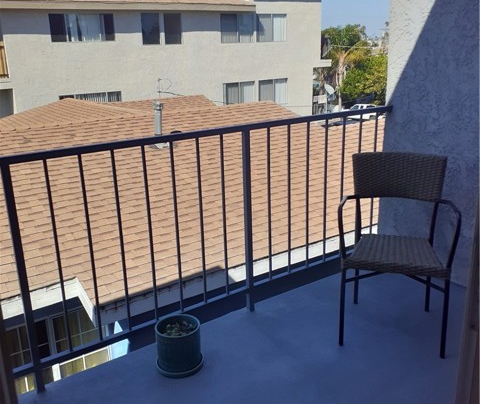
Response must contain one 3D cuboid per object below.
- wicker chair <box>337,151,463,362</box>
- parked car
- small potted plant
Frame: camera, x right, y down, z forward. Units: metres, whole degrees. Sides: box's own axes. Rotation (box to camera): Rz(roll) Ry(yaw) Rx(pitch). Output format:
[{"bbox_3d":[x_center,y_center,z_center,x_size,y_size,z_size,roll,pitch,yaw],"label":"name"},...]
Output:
[{"bbox_3d":[0.778,0.233,2.499,0.570,0.860,0.549,3,16,16],"label":"wicker chair"},{"bbox_3d":[11.827,-8.461,48.000,1.850,1.750,5.100,-12,19,-33],"label":"parked car"},{"bbox_3d":[-0.279,0.662,2.304,0.220,0.202,0.220,-2,16,0],"label":"small potted plant"}]

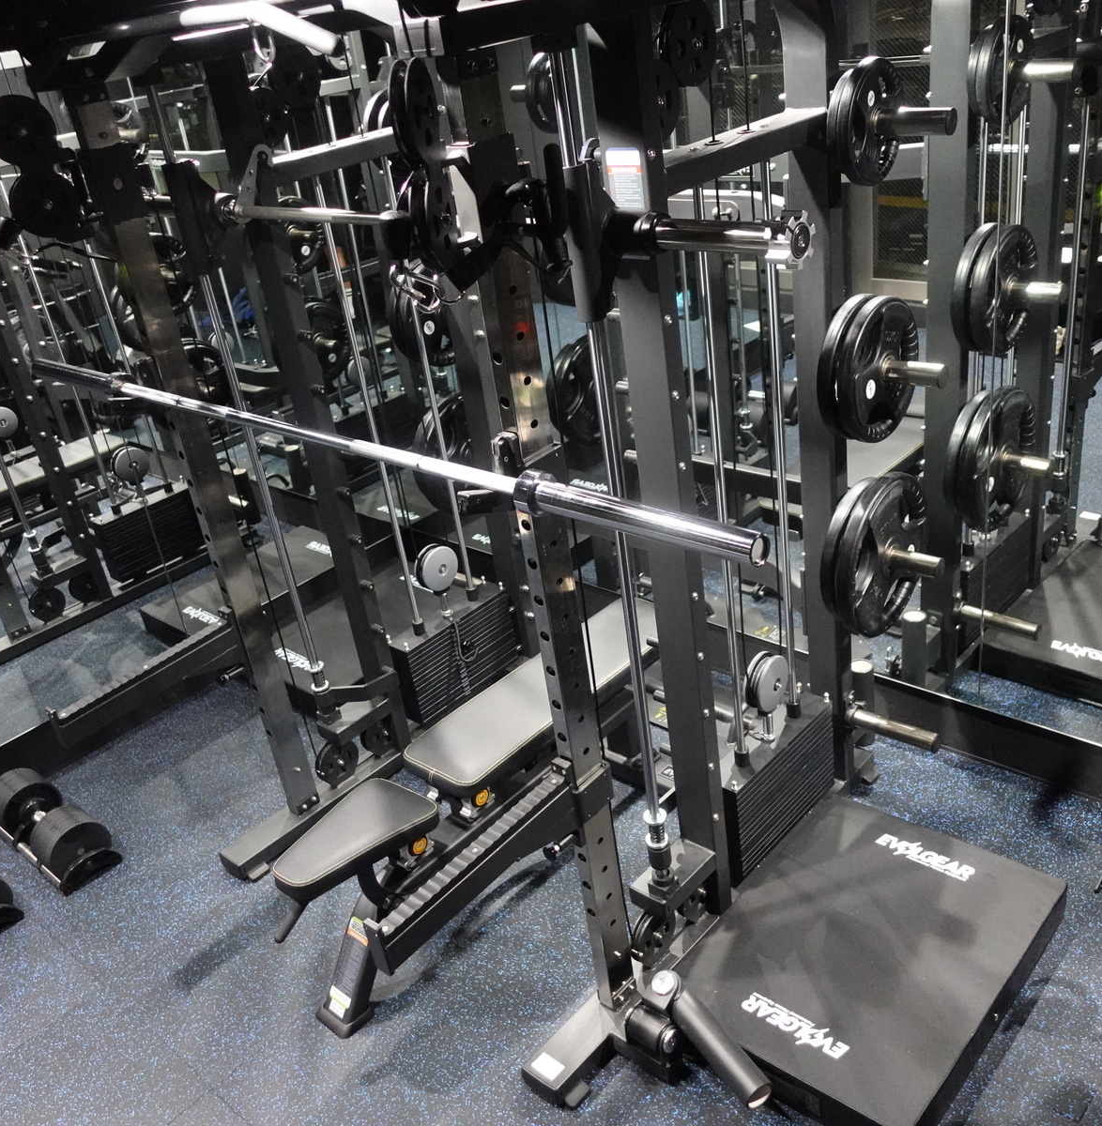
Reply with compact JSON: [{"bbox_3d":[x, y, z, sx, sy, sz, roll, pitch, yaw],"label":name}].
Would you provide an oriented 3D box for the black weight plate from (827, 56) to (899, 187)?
[{"bbox_3d":[0.613,-0.857,2.198,0.055,0.234,0.234,17,37,40],"label":"black weight plate"}]

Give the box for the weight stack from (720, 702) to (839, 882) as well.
[{"bbox_3d":[0.549,0.549,2.810,0.100,0.268,0.413,17,37,40],"label":"weight stack"}]

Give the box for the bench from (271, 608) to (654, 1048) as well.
[{"bbox_3d":[-0.112,0.603,2.918,0.500,0.460,1.347,17,37,40],"label":"bench"}]

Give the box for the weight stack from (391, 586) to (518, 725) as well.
[{"bbox_3d":[-0.307,0.285,3.570,0.100,0.268,0.413,17,37,40],"label":"weight stack"}]

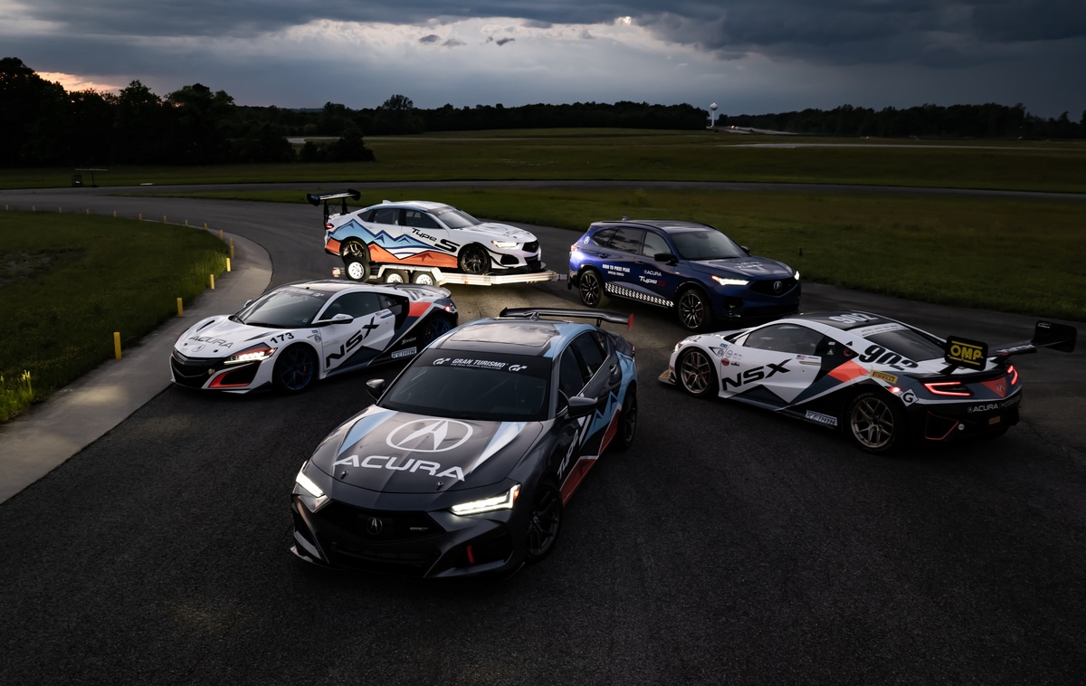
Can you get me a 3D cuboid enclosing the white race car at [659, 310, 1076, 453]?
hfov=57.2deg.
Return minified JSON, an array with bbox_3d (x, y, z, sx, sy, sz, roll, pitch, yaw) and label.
[{"bbox_3d":[3.482,0.186,11.662,2.060,1.300,4.680,-8,14,-33],"label":"white race car"}]

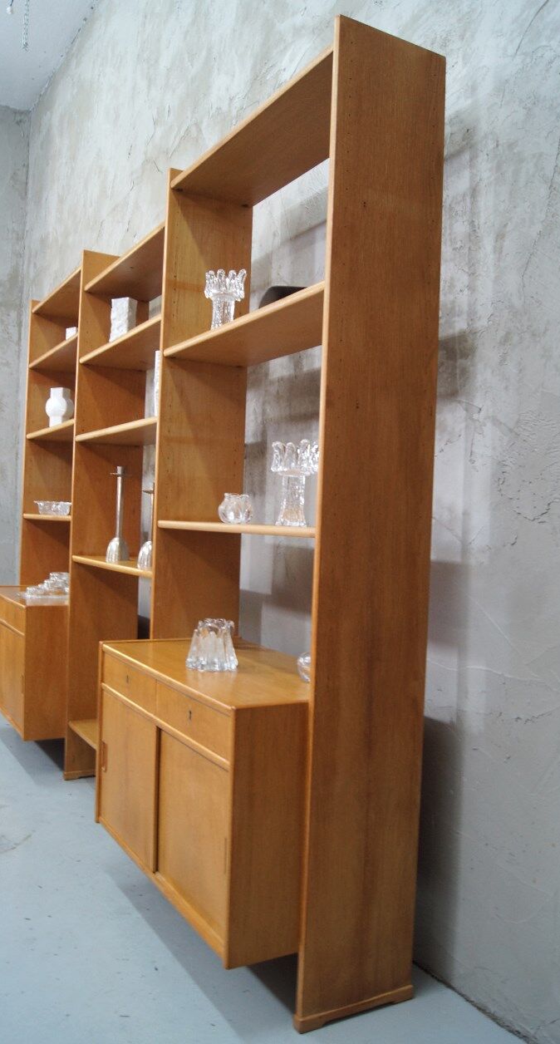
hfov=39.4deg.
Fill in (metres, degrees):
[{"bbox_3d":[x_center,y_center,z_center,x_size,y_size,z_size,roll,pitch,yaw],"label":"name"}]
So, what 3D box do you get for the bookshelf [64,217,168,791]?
[{"bbox_3d":[-0.443,-0.016,2.623,0.269,1.950,0.814,2,0,-31],"label":"bookshelf"}]

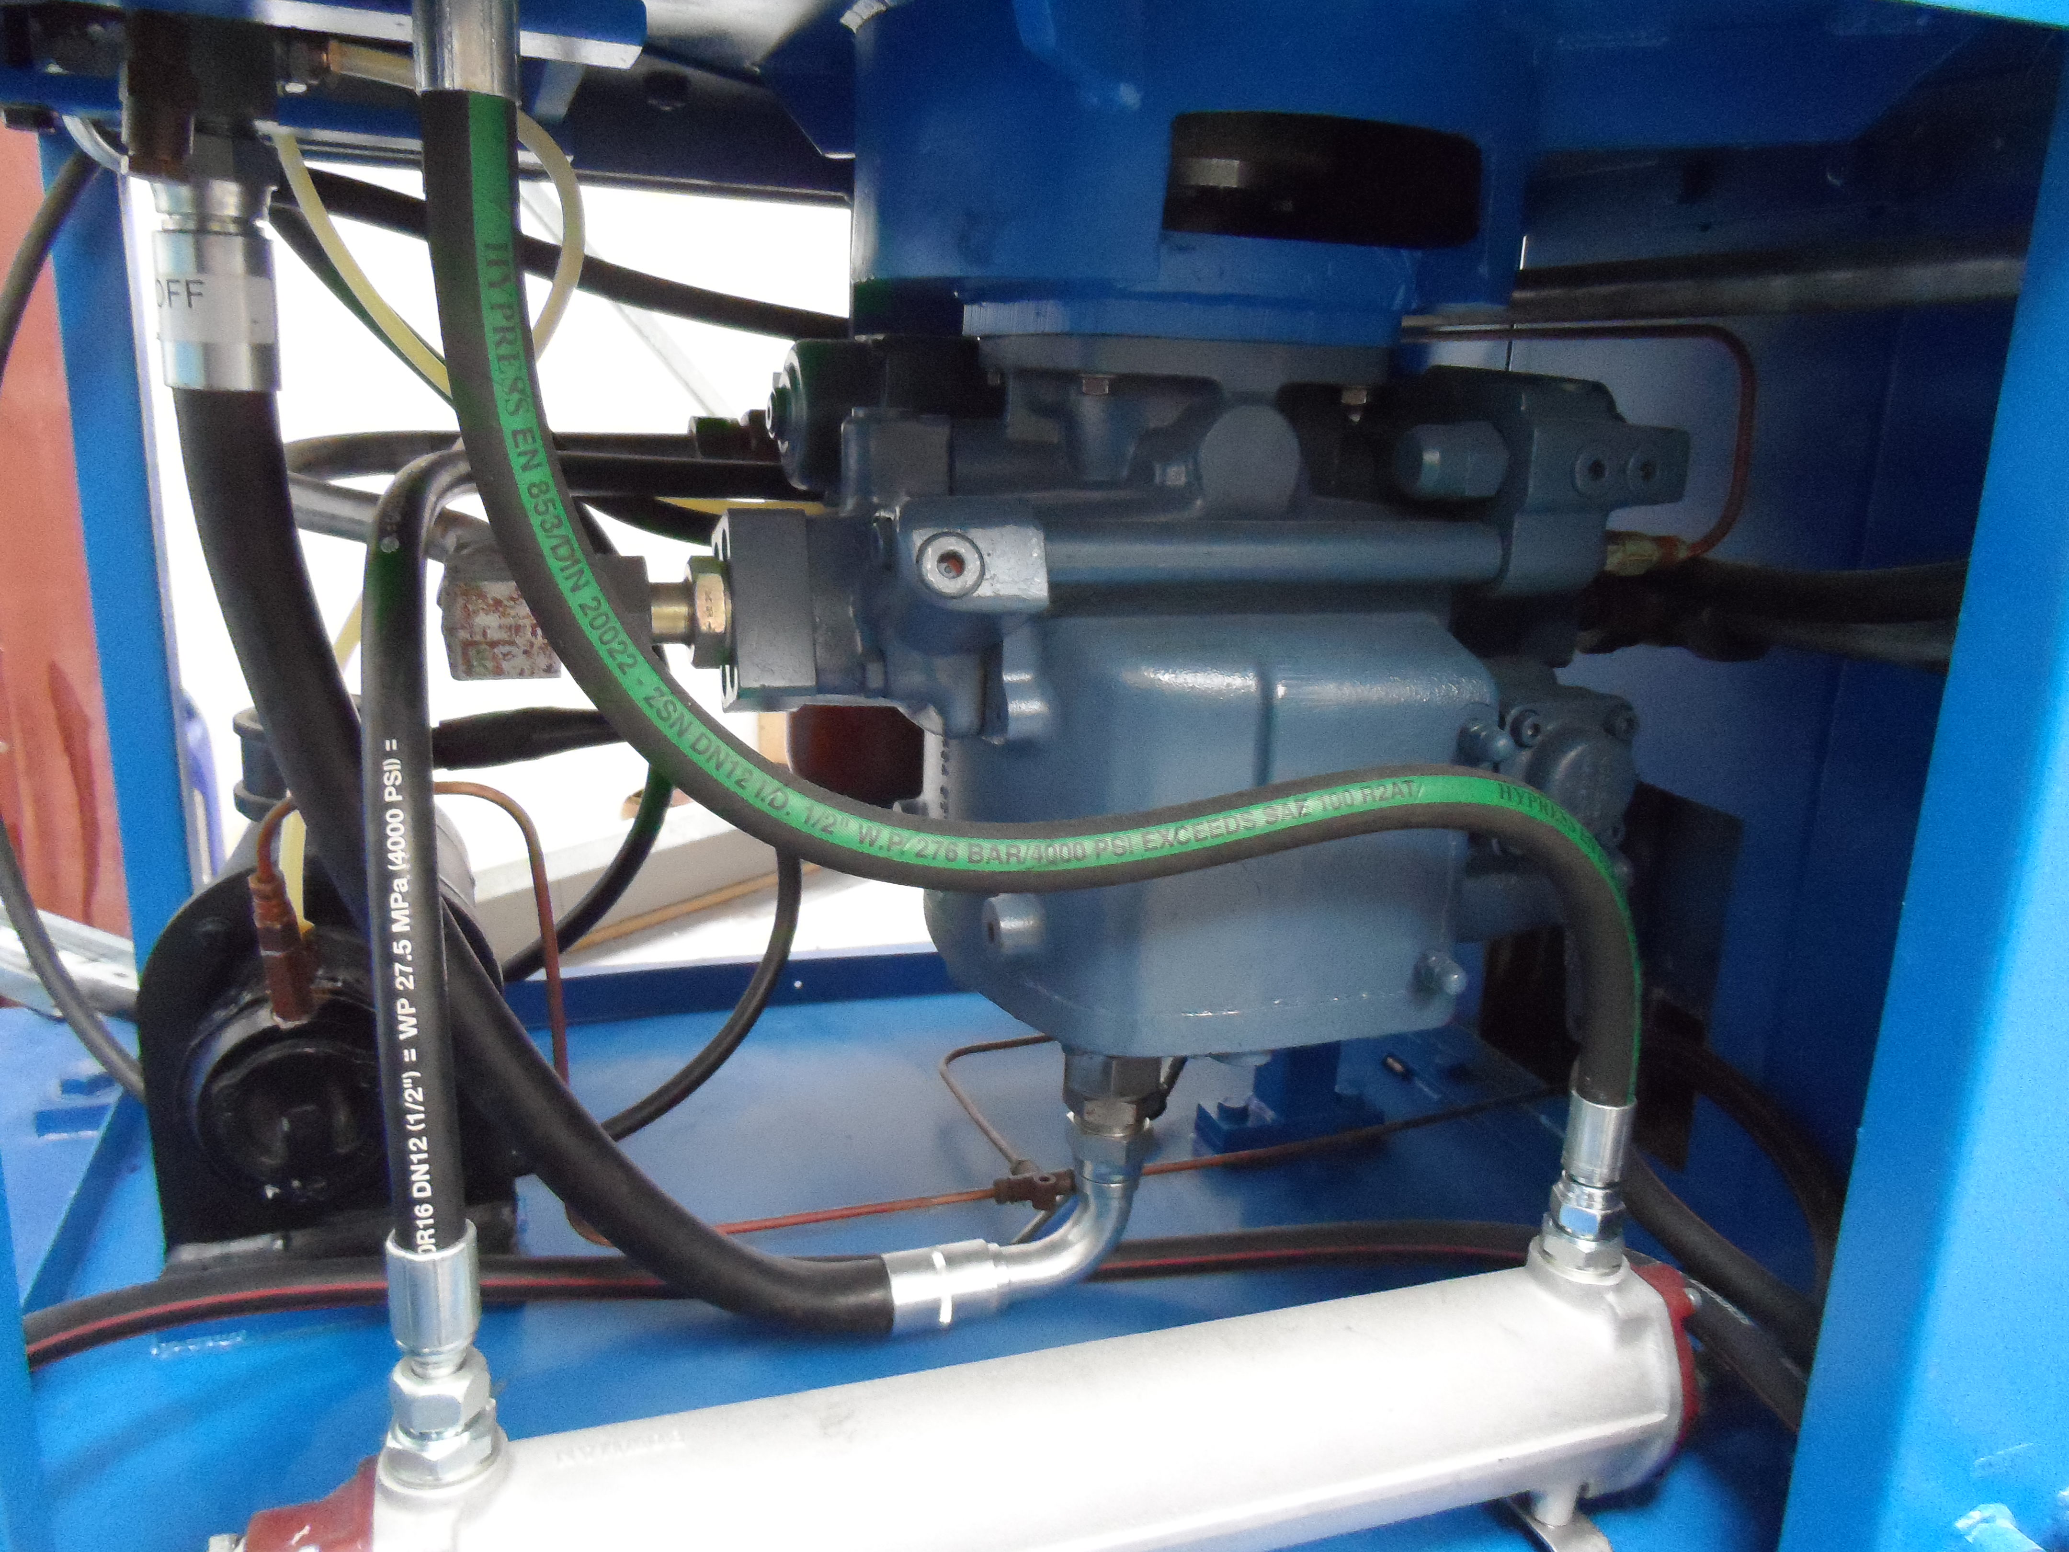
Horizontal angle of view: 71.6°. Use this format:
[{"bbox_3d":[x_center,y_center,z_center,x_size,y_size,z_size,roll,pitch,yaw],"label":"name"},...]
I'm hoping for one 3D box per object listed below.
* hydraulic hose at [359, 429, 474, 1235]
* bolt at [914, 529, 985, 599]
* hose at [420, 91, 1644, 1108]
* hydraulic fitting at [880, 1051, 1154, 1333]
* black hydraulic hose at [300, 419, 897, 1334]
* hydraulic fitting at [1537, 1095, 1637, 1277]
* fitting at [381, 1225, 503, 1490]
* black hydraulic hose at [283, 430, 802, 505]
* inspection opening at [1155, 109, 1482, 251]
[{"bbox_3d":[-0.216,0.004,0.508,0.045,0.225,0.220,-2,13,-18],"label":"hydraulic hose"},{"bbox_3d":[-0.036,-0.090,0.615,0.028,0.028,0.014,-2,13,-18],"label":"bolt"},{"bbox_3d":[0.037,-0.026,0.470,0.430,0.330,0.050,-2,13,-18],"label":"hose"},{"bbox_3d":[-0.013,0.187,0.670,0.152,0.118,0.058,-4,14,-25],"label":"hydraulic fitting"},{"bbox_3d":[-0.187,0.056,0.600,0.293,0.365,0.065,1,13,-4],"label":"black hydraulic hose"},{"bbox_3d":[0.222,0.160,0.570,0.030,0.069,0.030,-2,13,-18],"label":"hydraulic fitting"},{"bbox_3d":[-0.179,0.172,0.429,0.031,0.076,0.031,-2,13,-18],"label":"fitting"},{"bbox_3d":[-0.240,-0.150,0.700,0.255,0.040,0.045,-1,13,-13],"label":"black hydraulic hose"},{"bbox_3d":[0.106,-0.213,0.516,0.128,0.042,0.028,-2,13,-19],"label":"inspection opening"}]

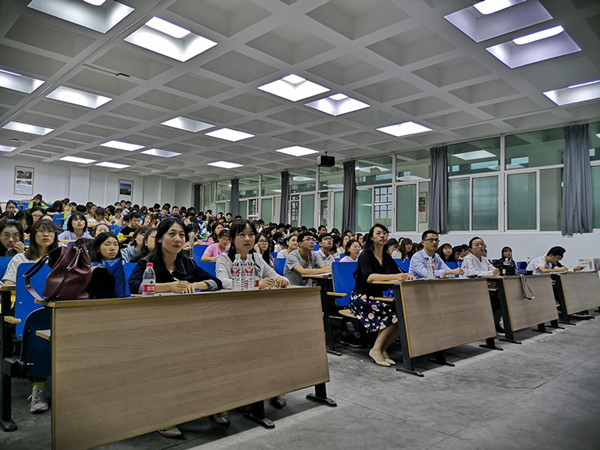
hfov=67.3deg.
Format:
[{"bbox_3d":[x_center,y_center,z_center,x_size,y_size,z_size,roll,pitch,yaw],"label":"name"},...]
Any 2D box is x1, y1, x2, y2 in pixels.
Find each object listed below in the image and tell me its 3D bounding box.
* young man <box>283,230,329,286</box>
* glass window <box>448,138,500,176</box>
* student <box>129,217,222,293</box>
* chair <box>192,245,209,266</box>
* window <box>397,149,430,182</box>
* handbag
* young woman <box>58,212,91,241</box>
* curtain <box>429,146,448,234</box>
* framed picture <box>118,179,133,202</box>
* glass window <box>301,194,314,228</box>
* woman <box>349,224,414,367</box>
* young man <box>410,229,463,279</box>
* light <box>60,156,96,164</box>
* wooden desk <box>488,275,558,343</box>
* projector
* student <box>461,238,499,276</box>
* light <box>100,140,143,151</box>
[{"bbox_3d":[0.139,0.689,5.056,0.680,1.220,0.490,-2,-5,45],"label":"young man"},{"bbox_3d":[4.041,-1.562,10.545,1.214,0.816,0.060,-2,-5,45],"label":"glass window"},{"bbox_3d":[-0.772,0.556,2.733,0.680,1.170,0.570,-2,-5,45],"label":"student"},{"bbox_3d":[-1.253,0.767,6.581,0.480,0.910,0.520,5,-4,-45],"label":"chair"},{"bbox_3d":[2.958,-1.511,11.625,1.051,0.806,0.060,-2,-5,45],"label":"window"},{"bbox_3d":[-1.068,0.205,1.995,0.290,0.250,0.170,3,-4,-28],"label":"handbag"},{"bbox_3d":[-2.578,0.439,5.205,0.460,1.170,0.720,5,-5,-44],"label":"young woman"},{"bbox_3d":[3.517,-0.884,11.459,0.160,2.209,0.526,5,-5,-44],"label":"curtain"},{"bbox_3d":[-6.671,-1.259,17.298,0.045,0.928,0.592,-2,-5,45],"label":"framed picture"},{"bbox_3d":[0.245,-0.387,15.017,0.070,1.340,0.723,5,-5,-45],"label":"glass window"},{"bbox_3d":[0.725,0.627,4.271,0.490,1.270,0.770,5,-5,-44],"label":"woman"},{"bbox_3d":[1.442,0.688,5.000,0.580,1.270,0.750,5,-5,-44],"label":"young man"},{"bbox_3d":[-7.383,-2.196,15.057,0.910,0.100,0.896,5,-5,-44],"label":"light"},{"bbox_3d":[2.949,1.045,6.019,1.700,0.760,0.580,5,-5,-45],"label":"wooden desk"},{"bbox_3d":[0.736,-1.797,12.757,0.420,0.220,0.330,3,-4,-28],"label":"projector"},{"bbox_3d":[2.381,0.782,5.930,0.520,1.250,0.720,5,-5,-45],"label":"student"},{"bbox_3d":[-4.935,-2.219,12.555,0.900,0.090,0.900,5,-5,-45],"label":"light"}]

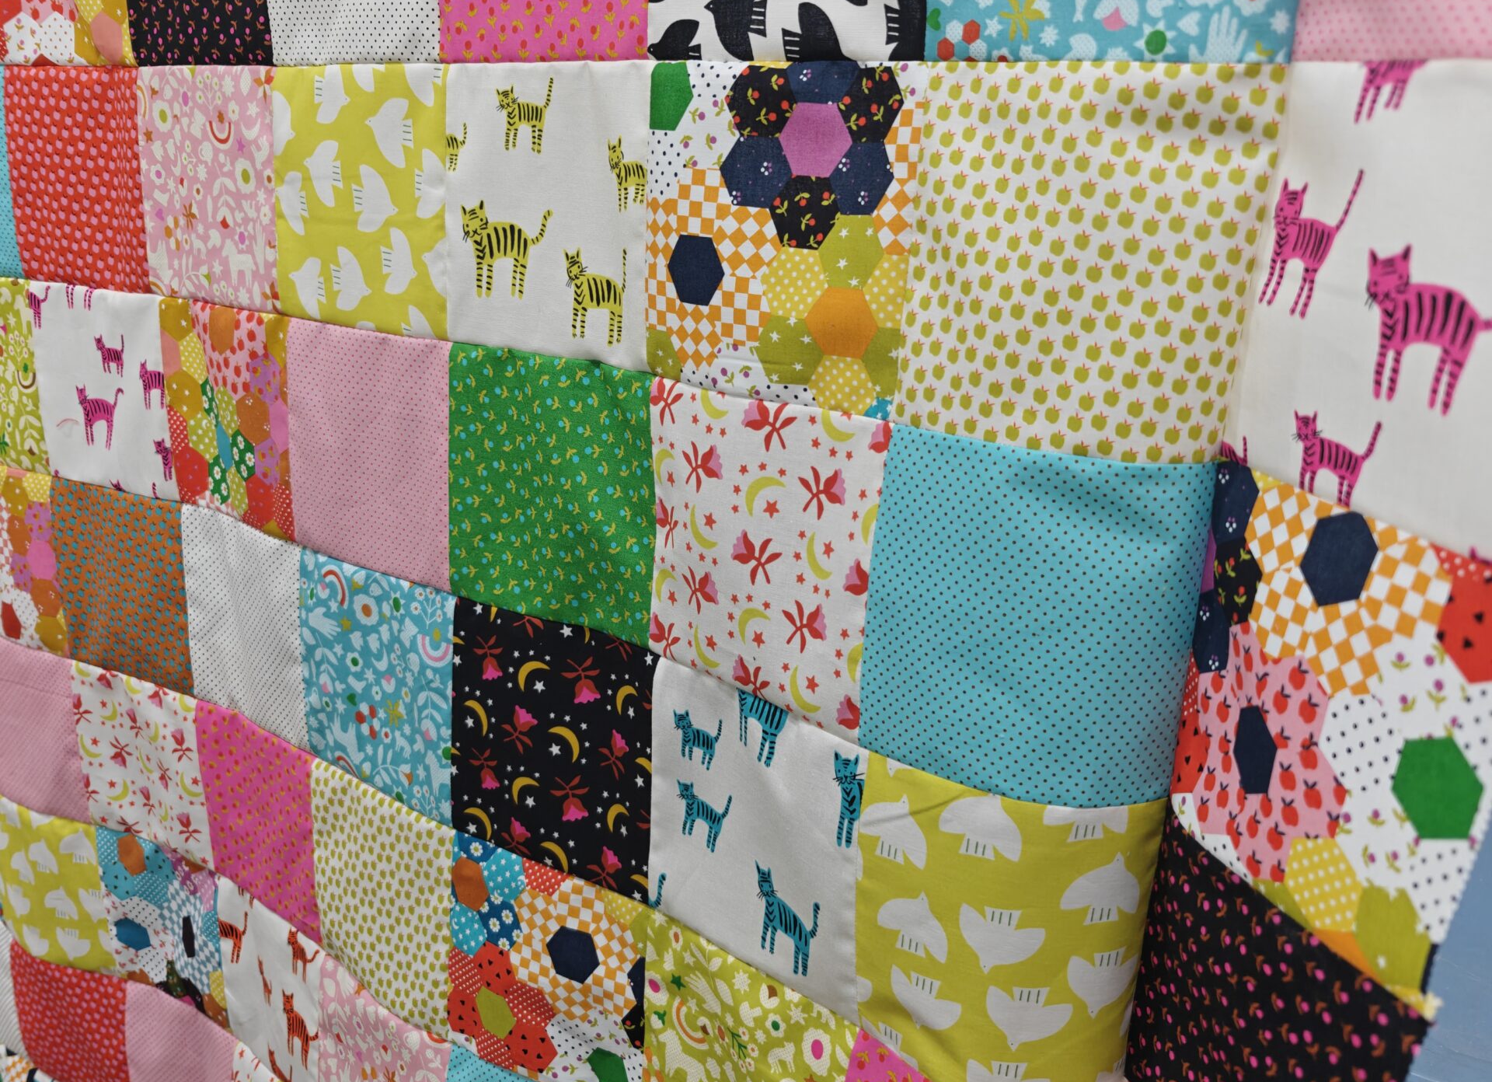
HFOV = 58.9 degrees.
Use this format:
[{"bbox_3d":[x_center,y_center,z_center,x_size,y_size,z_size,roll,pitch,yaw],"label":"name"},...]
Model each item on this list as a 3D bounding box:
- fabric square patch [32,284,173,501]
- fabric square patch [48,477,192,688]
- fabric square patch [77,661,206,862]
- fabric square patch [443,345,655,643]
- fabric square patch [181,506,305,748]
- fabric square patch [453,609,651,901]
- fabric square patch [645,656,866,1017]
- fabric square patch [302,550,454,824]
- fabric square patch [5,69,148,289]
[{"bbox_3d":[-0.373,-0.086,0.766,0.117,0.119,0.010,10,19,29],"label":"fabric square patch"},{"bbox_3d":[-0.364,0.027,0.772,0.115,0.116,0.010,10,17,29],"label":"fabric square patch"},{"bbox_3d":[-0.368,0.138,0.808,0.115,0.115,0.012,11,20,27],"label":"fabric square patch"},{"bbox_3d":[-0.084,-0.019,0.556,0.115,0.117,0.010,11,18,33],"label":"fabric square patch"},{"bbox_3d":[-0.270,0.047,0.711,0.114,0.117,0.010,13,18,36],"label":"fabric square patch"},{"bbox_3d":[-0.089,0.091,0.587,0.115,0.116,0.011,10,16,32],"label":"fabric square patch"},{"bbox_3d":[0.000,0.120,0.542,0.115,0.119,0.010,13,19,39],"label":"fabric square patch"},{"bbox_3d":[-0.181,0.069,0.646,0.113,0.117,0.010,12,17,35],"label":"fabric square patch"},{"bbox_3d":[-0.370,-0.200,0.734,0.117,0.119,0.010,11,18,29],"label":"fabric square patch"}]

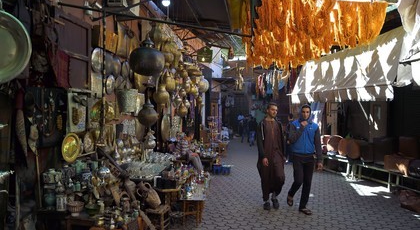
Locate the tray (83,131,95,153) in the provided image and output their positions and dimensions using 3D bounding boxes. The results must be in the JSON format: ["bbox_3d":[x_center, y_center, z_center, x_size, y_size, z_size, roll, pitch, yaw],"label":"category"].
[{"bbox_3d":[-1.667,0.383,4.500,0.030,0.290,0.290,-6,-1,10],"label":"tray"}]

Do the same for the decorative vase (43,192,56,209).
[{"bbox_3d":[-1.671,0.890,3.400,0.140,0.185,0.140,0,-1,-24],"label":"decorative vase"}]

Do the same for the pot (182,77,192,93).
[{"bbox_3d":[-0.464,-0.614,6.800,0.170,0.330,0.170,0,0,10],"label":"pot"}]

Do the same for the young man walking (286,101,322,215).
[{"bbox_3d":[1.534,0.709,5.300,0.570,1.750,0.520,0,0,7],"label":"young man walking"}]

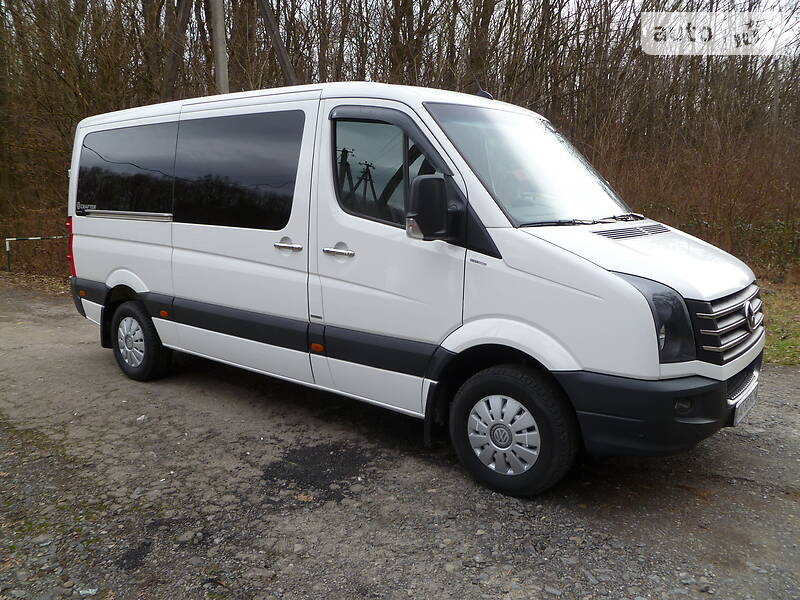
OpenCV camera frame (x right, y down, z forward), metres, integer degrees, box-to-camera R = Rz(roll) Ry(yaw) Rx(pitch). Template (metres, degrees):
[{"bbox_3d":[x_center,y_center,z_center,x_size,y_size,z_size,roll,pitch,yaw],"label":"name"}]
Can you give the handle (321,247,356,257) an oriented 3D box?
[{"bbox_3d":[-0.367,-0.291,3.966,0.260,0.042,0.050,8,13,37],"label":"handle"}]

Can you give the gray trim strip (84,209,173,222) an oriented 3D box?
[{"bbox_3d":[-2.309,-0.707,5.425,1.400,0.055,0.035,8,13,37],"label":"gray trim strip"}]

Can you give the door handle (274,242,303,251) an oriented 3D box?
[{"bbox_3d":[-0.720,-0.346,4.231,0.260,0.042,0.050,8,13,37],"label":"door handle"}]

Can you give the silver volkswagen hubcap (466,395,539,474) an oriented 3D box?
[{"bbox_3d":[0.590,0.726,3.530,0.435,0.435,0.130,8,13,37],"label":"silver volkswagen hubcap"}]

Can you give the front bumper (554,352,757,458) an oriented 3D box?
[{"bbox_3d":[1.655,0.443,3.790,0.720,0.450,1.940,8,13,37],"label":"front bumper"}]

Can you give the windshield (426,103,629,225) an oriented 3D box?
[{"bbox_3d":[0.901,-0.908,4.127,1.760,0.200,1.000,-13,62,-51],"label":"windshield"}]

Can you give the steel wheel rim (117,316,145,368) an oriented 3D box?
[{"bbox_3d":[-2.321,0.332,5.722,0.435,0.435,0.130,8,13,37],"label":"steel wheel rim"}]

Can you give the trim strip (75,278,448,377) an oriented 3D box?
[{"bbox_3d":[-1.406,0.138,4.853,4.150,0.230,0.060,8,13,37],"label":"trim strip"}]

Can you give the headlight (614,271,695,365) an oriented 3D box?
[{"bbox_3d":[1.231,0.089,3.113,0.380,0.420,0.310,8,13,37],"label":"headlight"}]

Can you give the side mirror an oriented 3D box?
[{"bbox_3d":[0.155,-0.479,3.372,0.150,0.345,0.220,8,13,37],"label":"side mirror"}]

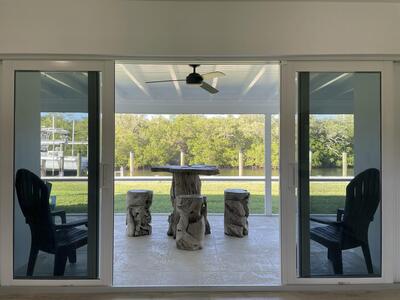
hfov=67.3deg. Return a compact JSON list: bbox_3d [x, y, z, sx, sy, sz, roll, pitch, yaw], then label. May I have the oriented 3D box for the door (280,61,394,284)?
[{"bbox_3d":[1.250,0.208,2.740,1.020,2.020,0.070,0,0,-1],"label":"door"}]

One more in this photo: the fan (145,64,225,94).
[{"bbox_3d":[-0.160,-1.050,4.200,1.170,0.320,1.250,0,0,0],"label":"fan"}]

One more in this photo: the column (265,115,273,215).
[{"bbox_3d":[1.320,0.280,5.800,0.105,1.960,0.105,0,0,-1],"label":"column"}]

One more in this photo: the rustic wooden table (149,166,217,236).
[{"bbox_3d":[-0.207,0.755,4.400,1.000,0.970,0.980,0,0,0],"label":"rustic wooden table"}]

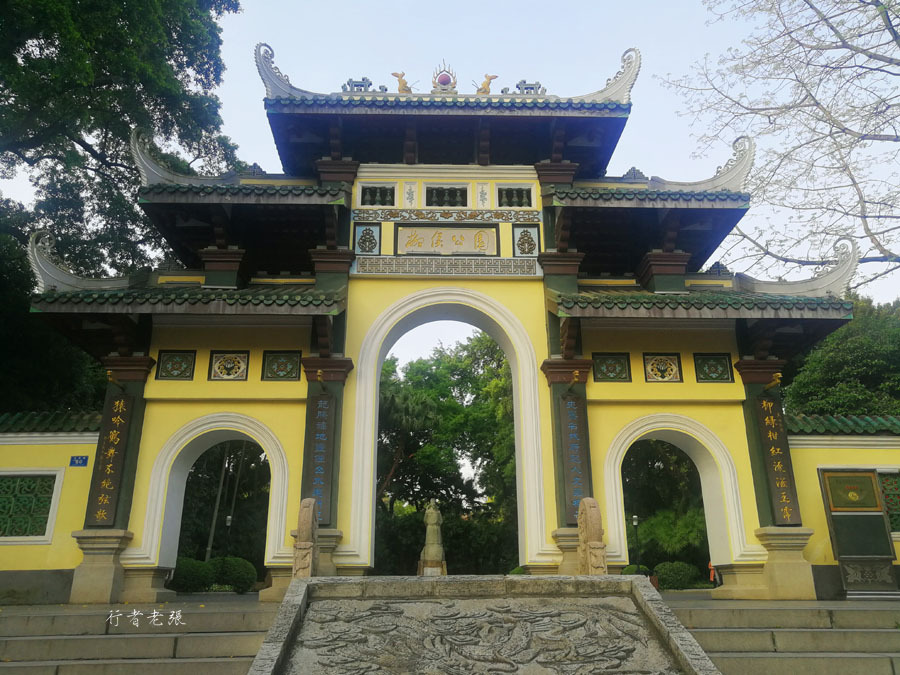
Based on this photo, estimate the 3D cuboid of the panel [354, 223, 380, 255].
[{"bbox_3d":[-1.320,-1.588,11.350,0.428,0.568,0.070,0,-19,-2],"label":"panel"}]

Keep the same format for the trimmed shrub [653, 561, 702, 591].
[{"bbox_3d":[5.049,5.290,15.578,1.052,0.630,1.040,0,-20,-2],"label":"trimmed shrub"}]

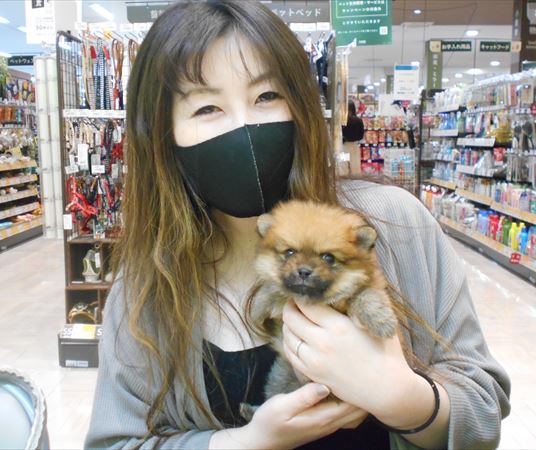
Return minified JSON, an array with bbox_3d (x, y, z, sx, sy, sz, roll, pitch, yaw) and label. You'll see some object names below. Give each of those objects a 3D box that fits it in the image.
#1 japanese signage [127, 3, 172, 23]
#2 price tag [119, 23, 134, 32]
[{"bbox_3d":[-0.750,-1.455,4.650,0.440,0.130,0.015,0,7,1],"label":"japanese signage"},{"bbox_3d":[-0.633,-0.884,3.030,0.058,0.034,0.005,0,7,1],"label":"price tag"}]

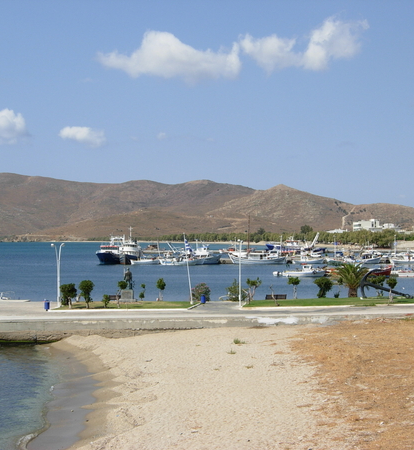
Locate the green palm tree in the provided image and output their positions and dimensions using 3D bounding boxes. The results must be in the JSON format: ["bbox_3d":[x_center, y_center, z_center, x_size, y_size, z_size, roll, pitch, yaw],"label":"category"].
[{"bbox_3d":[14.760,5.630,109.000,3.500,3.700,3.500,0,-1,0],"label":"green palm tree"}]

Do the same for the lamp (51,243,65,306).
[{"bbox_3d":[-13.540,4.560,98.000,1.300,5.850,0.350,0,-1,-10],"label":"lamp"}]

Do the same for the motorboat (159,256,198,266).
[{"bbox_3d":[-7.740,9.920,292.000,10.400,2.800,3.300,0,-1,0],"label":"motorboat"}]

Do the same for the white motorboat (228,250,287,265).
[{"bbox_3d":[13.910,9.130,302.000,16.000,4.000,4.600,0,-1,0],"label":"white motorboat"}]

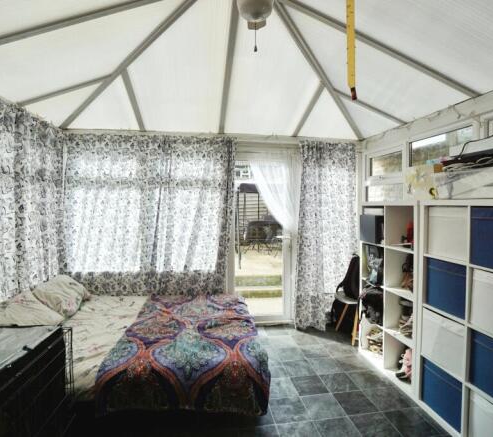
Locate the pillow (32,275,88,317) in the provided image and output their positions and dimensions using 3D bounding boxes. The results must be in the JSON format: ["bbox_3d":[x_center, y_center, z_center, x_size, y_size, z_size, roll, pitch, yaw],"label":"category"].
[{"bbox_3d":[-1.729,0.741,2.554,0.170,0.400,0.500,-43,8,-5],"label":"pillow"}]

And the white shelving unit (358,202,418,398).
[{"bbox_3d":[1.389,0.619,2.394,0.390,1.500,0.755,-1,2,-8],"label":"white shelving unit"}]

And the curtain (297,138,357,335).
[{"bbox_3d":[0.963,0.177,3.344,0.790,2.260,0.150,-1,2,-7],"label":"curtain"}]

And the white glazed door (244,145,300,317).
[{"bbox_3d":[0.342,0.212,3.305,0.720,2.050,0.120,-1,2,-7],"label":"white glazed door"}]

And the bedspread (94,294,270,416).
[{"bbox_3d":[-0.464,1.030,2.393,1.060,0.360,1.420,0,2,-3],"label":"bedspread"}]

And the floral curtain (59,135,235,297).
[{"bbox_3d":[-1.054,0.088,3.096,1.860,2.070,0.140,-1,2,-7],"label":"floral curtain"}]

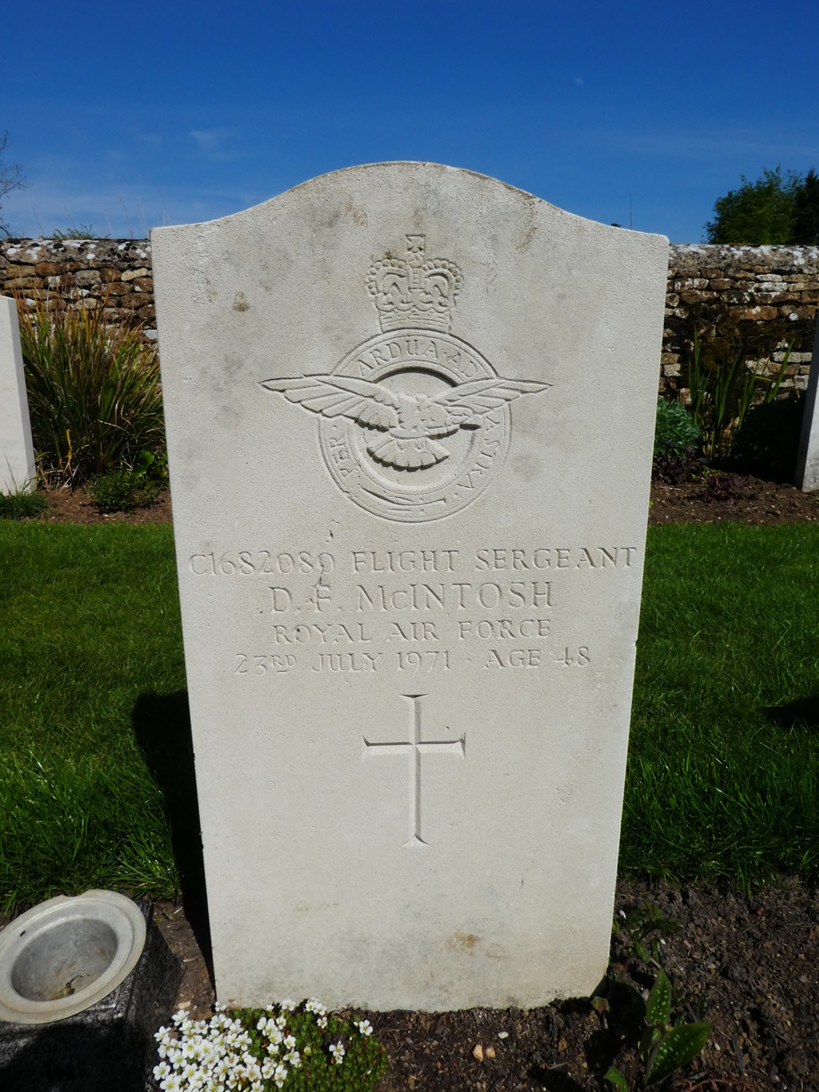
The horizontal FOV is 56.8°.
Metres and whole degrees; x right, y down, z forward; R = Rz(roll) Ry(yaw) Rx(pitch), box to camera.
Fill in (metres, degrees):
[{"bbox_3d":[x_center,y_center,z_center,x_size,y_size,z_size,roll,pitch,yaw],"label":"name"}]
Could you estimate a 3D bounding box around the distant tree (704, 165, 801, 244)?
[{"bbox_3d":[9.400,-7.550,20.700,3.400,5.000,3.300,0,15,0],"label":"distant tree"}]

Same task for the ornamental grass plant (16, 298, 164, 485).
[{"bbox_3d":[-1.440,-0.745,3.470,0.760,0.820,0.720,0,15,0],"label":"ornamental grass plant"}]

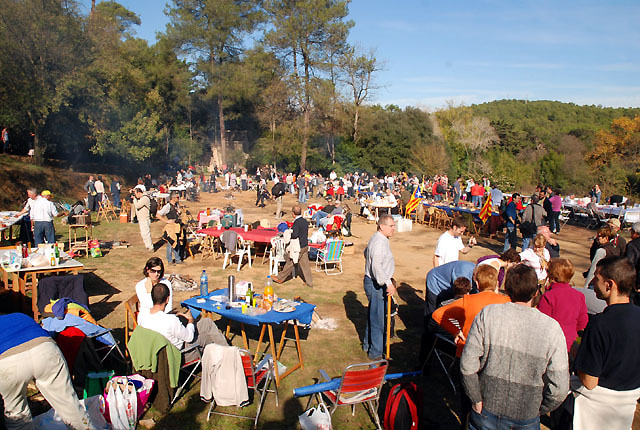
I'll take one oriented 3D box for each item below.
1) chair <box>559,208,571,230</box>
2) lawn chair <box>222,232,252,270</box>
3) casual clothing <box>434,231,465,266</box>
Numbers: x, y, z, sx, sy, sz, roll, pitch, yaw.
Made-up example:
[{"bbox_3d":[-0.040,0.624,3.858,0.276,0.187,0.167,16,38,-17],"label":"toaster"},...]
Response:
[{"bbox_3d":[8.833,0.101,17.488,0.460,0.820,0.520,-6,8,-45],"label":"chair"},{"bbox_3d":[-1.930,0.831,11.018,0.570,0.830,0.570,2,5,25],"label":"lawn chair"},{"bbox_3d":[1.678,0.486,6.232,0.300,0.620,0.460,4,7,37],"label":"casual clothing"}]

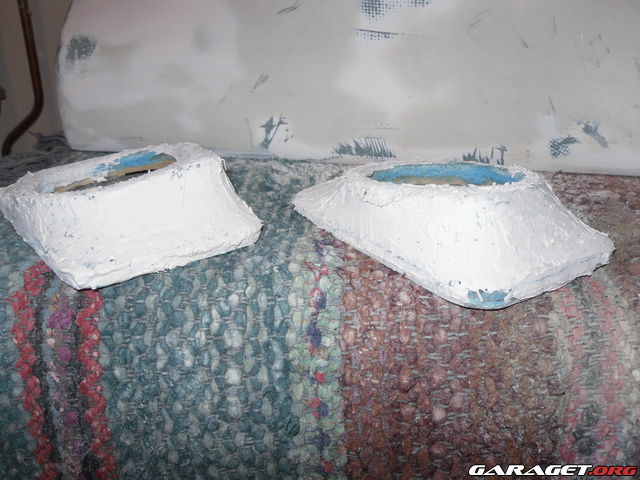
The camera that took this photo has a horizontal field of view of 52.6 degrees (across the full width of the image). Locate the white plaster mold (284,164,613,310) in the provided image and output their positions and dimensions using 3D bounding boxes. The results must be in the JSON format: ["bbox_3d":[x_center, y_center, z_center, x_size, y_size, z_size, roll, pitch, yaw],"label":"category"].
[{"bbox_3d":[0.113,-0.045,0.585,0.174,0.070,0.246,-18,31,-32],"label":"white plaster mold"}]

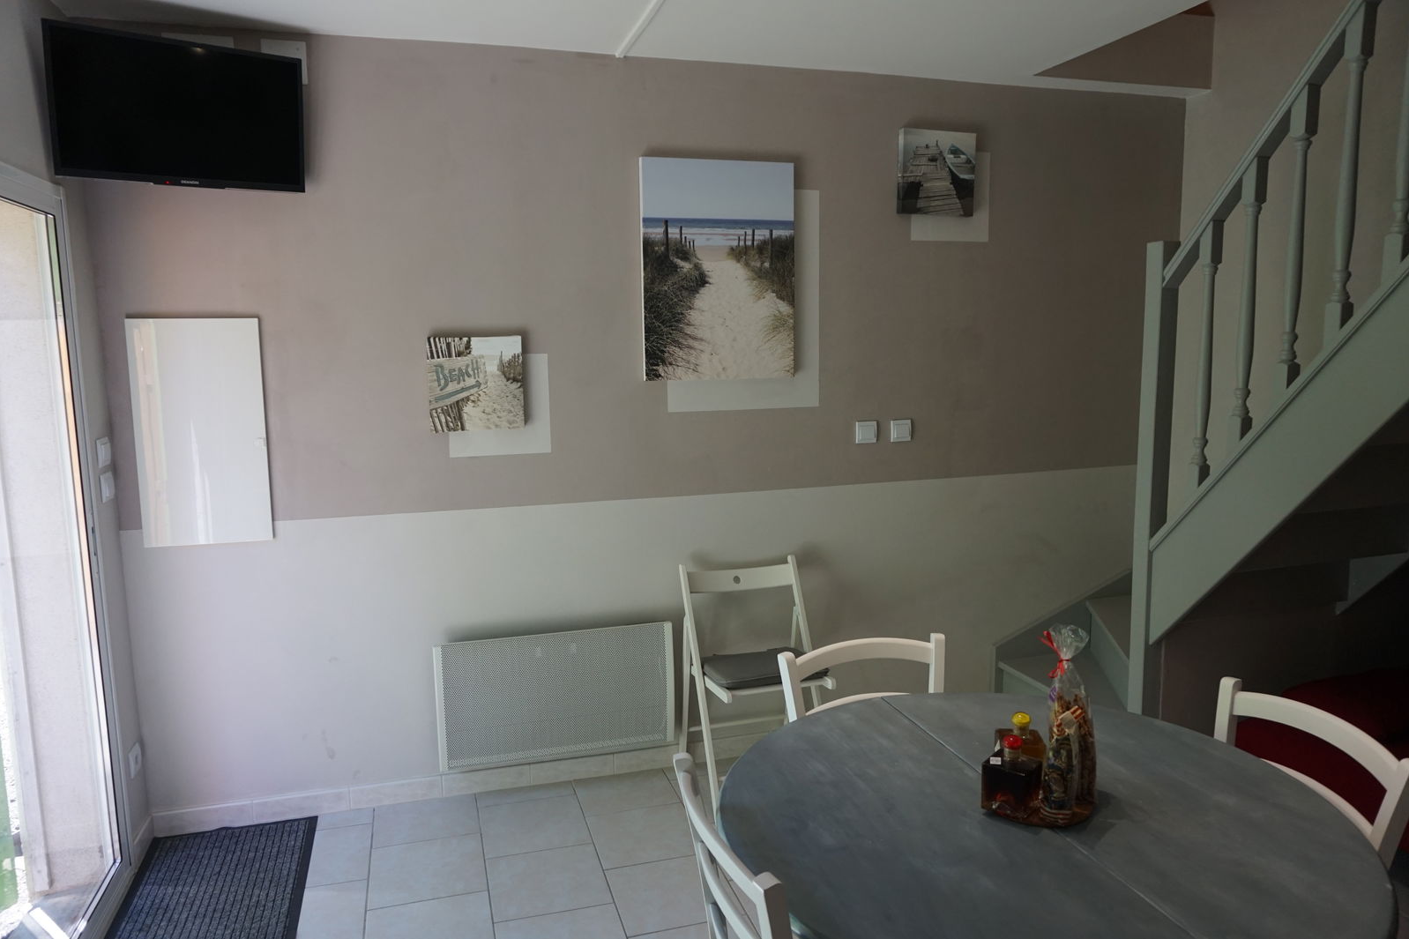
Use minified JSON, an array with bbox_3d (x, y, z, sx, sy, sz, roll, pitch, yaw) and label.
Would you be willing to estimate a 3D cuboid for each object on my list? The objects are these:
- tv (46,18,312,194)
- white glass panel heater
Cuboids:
[{"bbox_3d":[-1.435,-0.978,2.588,0.619,0.370,0.060,-9,23,-40],"label":"tv"},{"bbox_3d":[-1.530,-0.113,2.870,0.358,0.685,0.040,-3,8,-16],"label":"white glass panel heater"}]

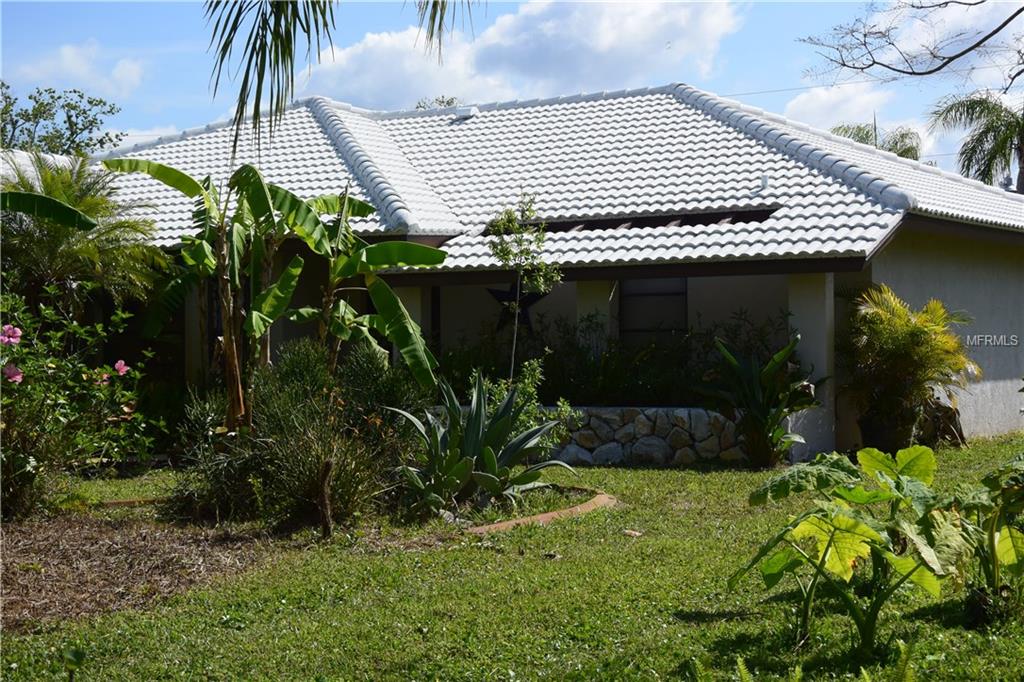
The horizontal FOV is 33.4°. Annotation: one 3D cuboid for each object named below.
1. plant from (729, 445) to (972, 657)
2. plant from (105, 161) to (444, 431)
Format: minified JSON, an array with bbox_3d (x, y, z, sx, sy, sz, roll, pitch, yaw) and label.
[{"bbox_3d":[1.562,0.964,7.850,1.095,0.957,1.000,-1,0,0],"label":"plant"},{"bbox_3d":[-2.181,-0.325,15.600,3.054,2.652,2.300,-1,0,0],"label":"plant"}]

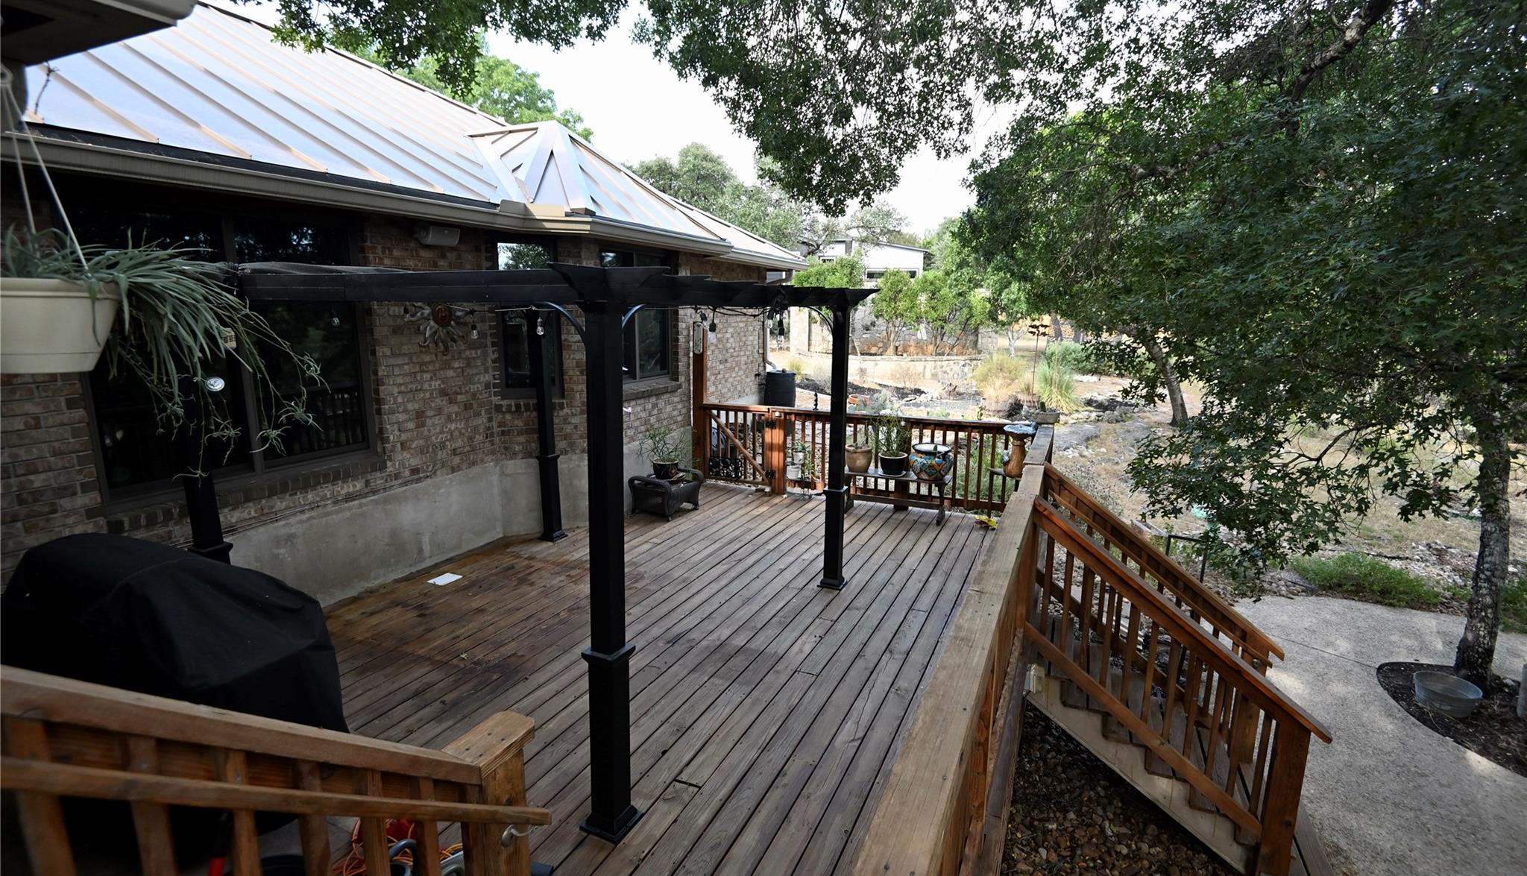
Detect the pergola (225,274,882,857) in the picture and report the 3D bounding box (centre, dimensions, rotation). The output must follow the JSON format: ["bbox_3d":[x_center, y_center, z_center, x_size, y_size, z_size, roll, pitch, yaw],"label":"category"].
[{"bbox_3d":[-1.354,0.162,4.607,3.600,2.370,3.450,6,12,24],"label":"pergola"}]

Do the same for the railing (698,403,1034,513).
[{"bbox_3d":[1.012,0.239,7.811,3.920,1.045,0.150,5,12,23],"label":"railing"}]

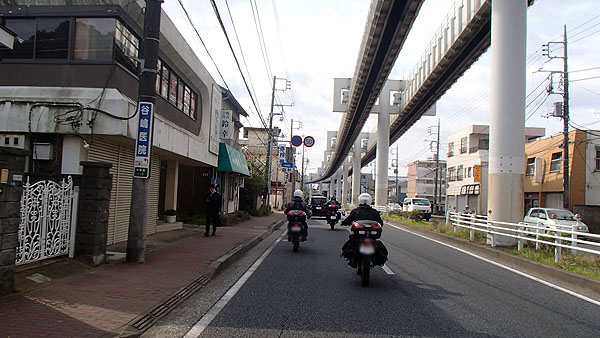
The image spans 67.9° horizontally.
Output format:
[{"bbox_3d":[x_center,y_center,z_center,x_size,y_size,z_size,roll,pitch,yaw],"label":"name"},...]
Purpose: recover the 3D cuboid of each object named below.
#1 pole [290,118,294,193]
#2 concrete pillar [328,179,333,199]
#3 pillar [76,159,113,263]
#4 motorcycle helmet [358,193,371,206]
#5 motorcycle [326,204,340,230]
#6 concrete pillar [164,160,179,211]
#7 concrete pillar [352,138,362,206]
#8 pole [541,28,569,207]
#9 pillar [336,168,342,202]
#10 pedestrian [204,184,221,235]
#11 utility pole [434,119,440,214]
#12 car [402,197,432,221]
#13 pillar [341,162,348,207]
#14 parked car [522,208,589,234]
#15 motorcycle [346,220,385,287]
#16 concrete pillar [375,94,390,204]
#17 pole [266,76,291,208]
[{"bbox_3d":[-0.883,-0.895,57.000,0.300,11.600,0.300,2,-4,2],"label":"pole"},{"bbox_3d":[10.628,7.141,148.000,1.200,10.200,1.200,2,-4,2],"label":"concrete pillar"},{"bbox_3d":[-3.916,0.840,8.443,0.450,1.860,0.470,2,-4,2],"label":"pillar"},{"bbox_3d":[1.264,0.596,8.650,0.255,0.270,0.320,2,-3,3],"label":"motorcycle helmet"},{"bbox_3d":[1.603,2.279,21.302,0.820,1.300,2.150,2,-3,3],"label":"motorcycle"},{"bbox_3d":[-4.977,0.835,17.300,0.360,2.350,0.420,2,-4,2],"label":"concrete pillar"},{"bbox_3d":[10.180,0.518,78.371,1.400,12.200,1.400,2,-3,3],"label":"concrete pillar"},{"bbox_3d":[14.113,-2.261,24.374,1.300,11.570,0.550,2,-3,3],"label":"pole"},{"bbox_3d":[12.758,5.096,142.340,1.350,11.190,1.350,2,-3,3],"label":"pillar"},{"bbox_3d":[-2.885,1.375,14.837,0.540,1.700,0.380,1,-4,19],"label":"pedestrian"},{"bbox_3d":[16.366,-0.274,53.000,0.330,11.300,0.330,2,-4,2],"label":"utility pole"},{"bbox_3d":[10.464,3.486,39.506,1.700,1.950,4.500,2,-3,3],"label":"car"},{"bbox_3d":[10.415,3.617,102.000,1.200,10.400,1.200,2,-4,2],"label":"pillar"},{"bbox_3d":[13.098,2.753,22.799,1.620,1.500,3.650,2,-3,3],"label":"parked car"},{"bbox_3d":[1.202,1.492,8.530,0.760,1.220,2.100,2,-4,2],"label":"motorcycle"},{"bbox_3d":[8.730,-1.823,46.385,1.270,12.660,1.270,2,-3,3],"label":"concrete pillar"},{"bbox_3d":[-1.656,-2.027,36.312,1.600,11.160,0.550,2,-3,3],"label":"pole"}]

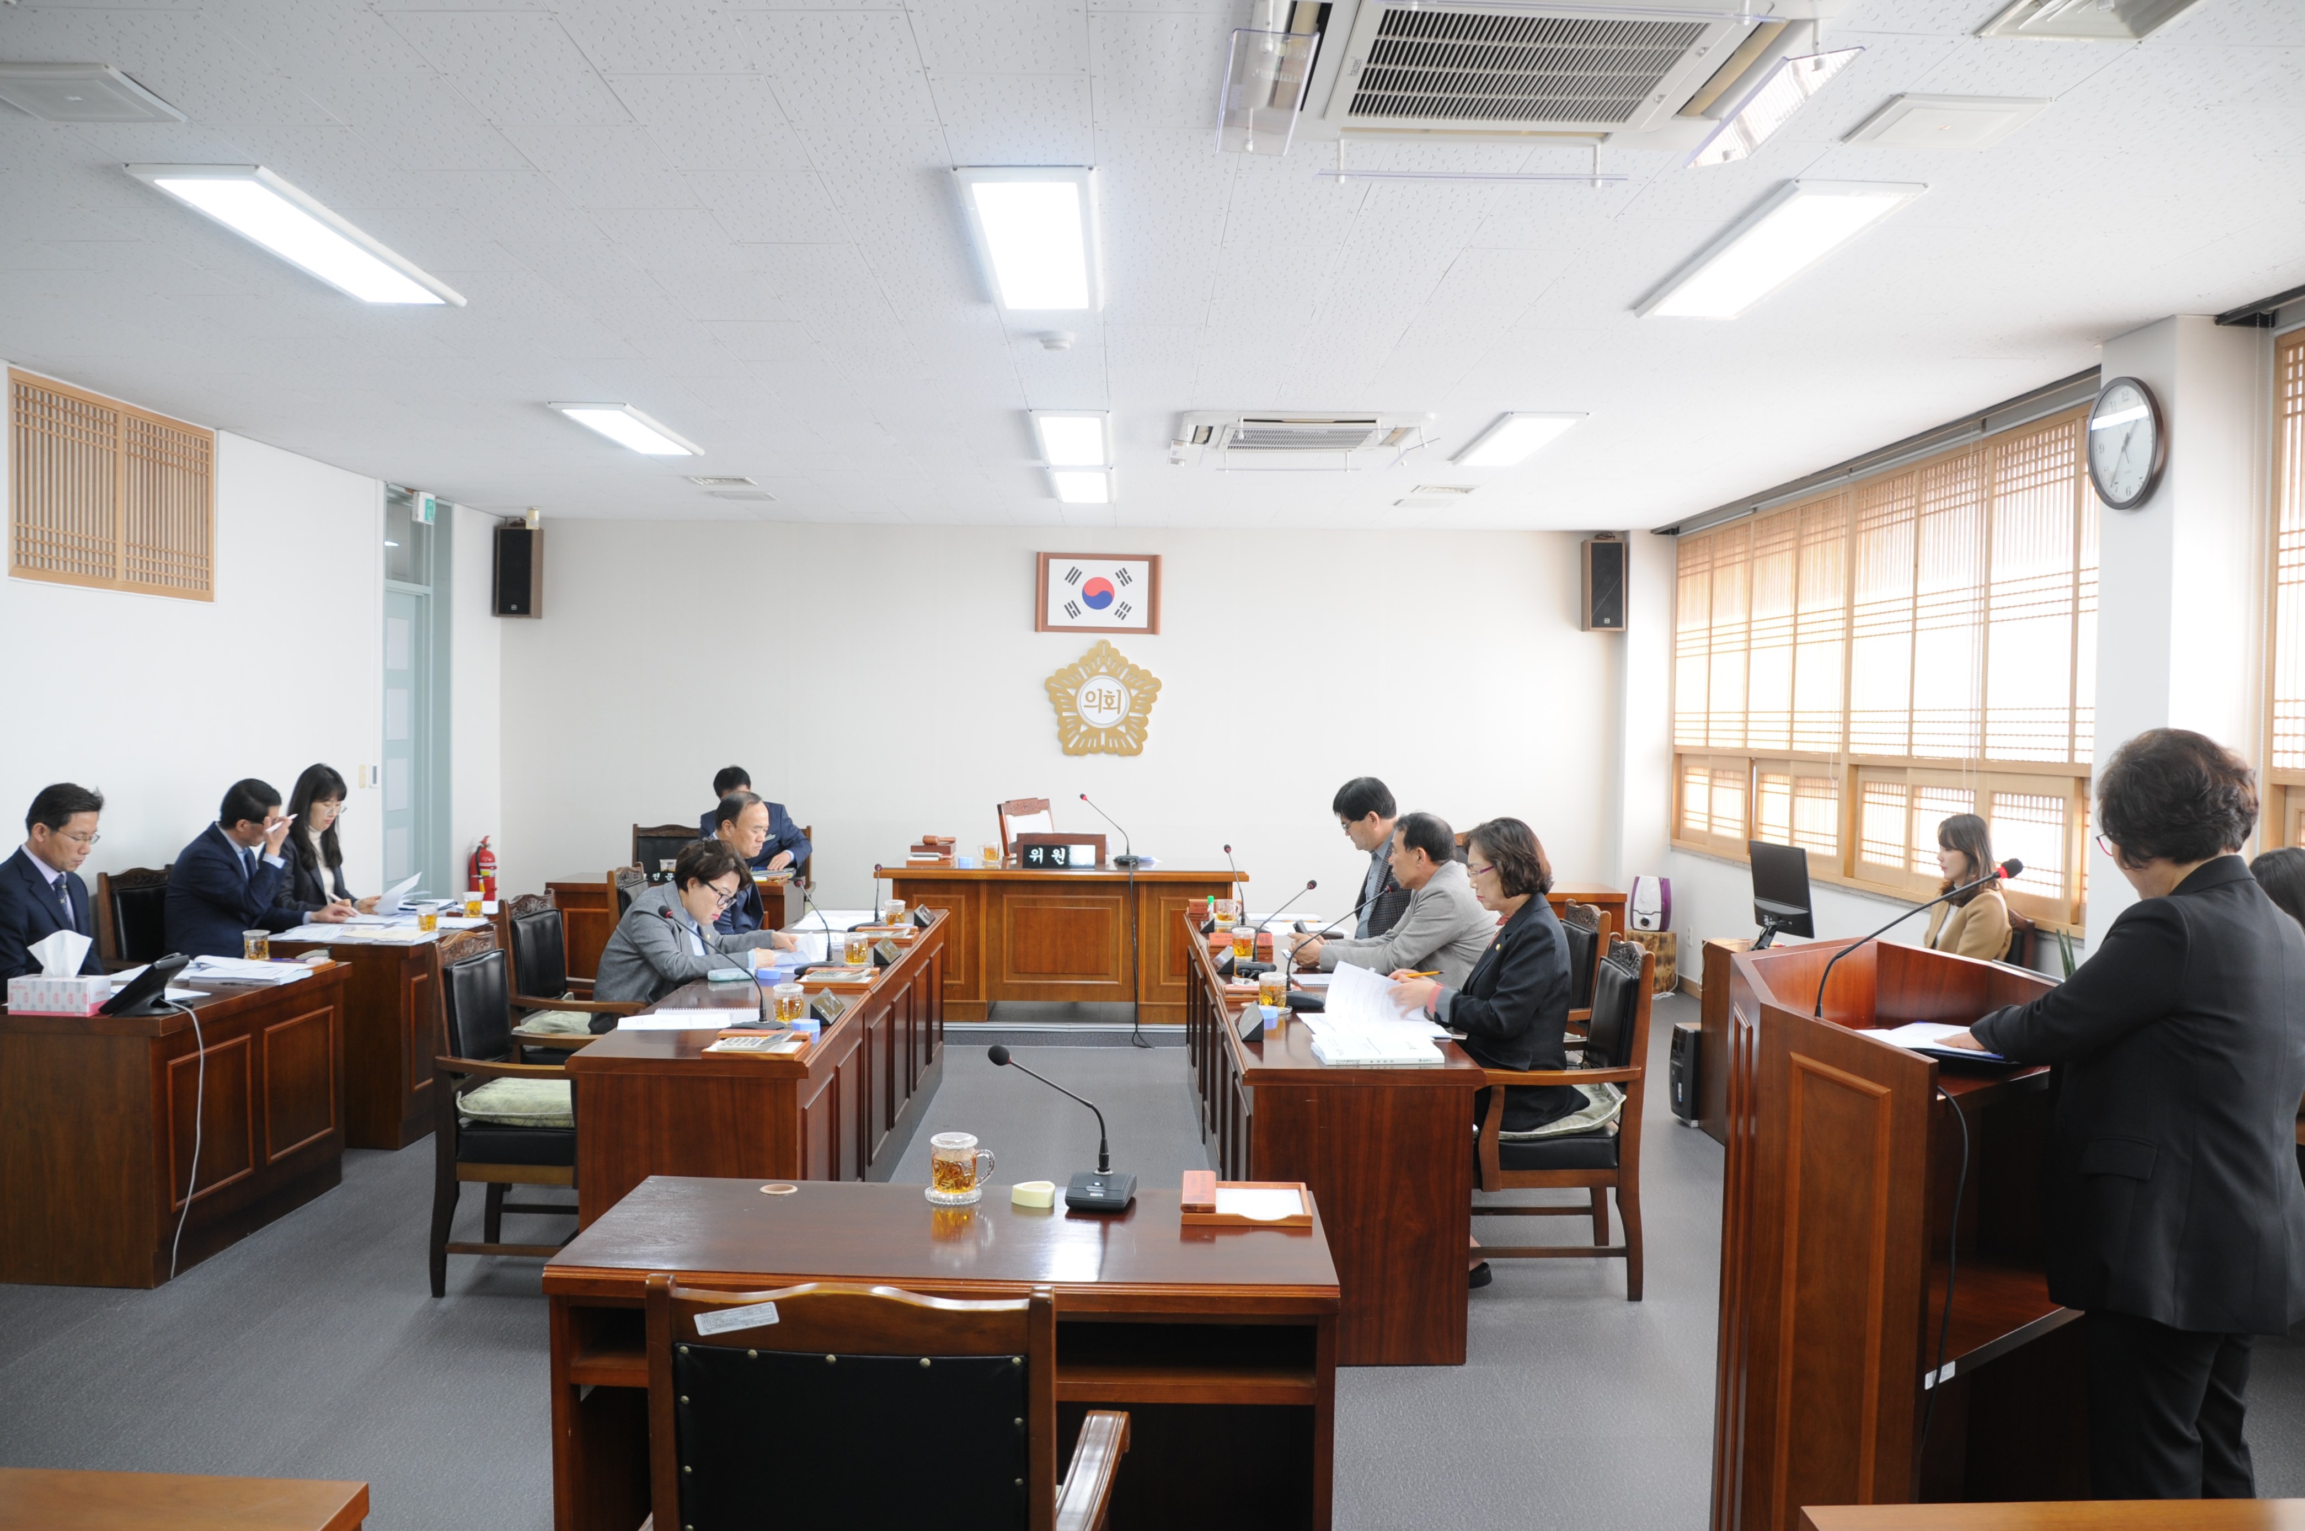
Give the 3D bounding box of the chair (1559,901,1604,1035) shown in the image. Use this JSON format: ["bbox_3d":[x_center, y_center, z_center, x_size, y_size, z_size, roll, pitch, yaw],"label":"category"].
[{"bbox_3d":[1.198,0.949,5.934,0.600,0.955,0.560,1,1,-1],"label":"chair"}]

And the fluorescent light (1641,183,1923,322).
[{"bbox_3d":[1.597,-1.314,4.539,0.320,0.056,1.190,1,1,-1],"label":"fluorescent light"}]

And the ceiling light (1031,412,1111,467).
[{"bbox_3d":[-0.337,-1.393,7.491,0.320,0.056,1.200,1,1,-1],"label":"ceiling light"}]

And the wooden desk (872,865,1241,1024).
[{"bbox_3d":[-0.452,0.891,8.823,1.830,0.745,0.740,1,1,-1],"label":"wooden desk"}]

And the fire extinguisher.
[{"bbox_3d":[-3.915,0.665,10.089,0.165,0.500,0.150,0,1,-25],"label":"fire extinguisher"}]

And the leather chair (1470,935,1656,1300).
[{"bbox_3d":[1.052,0.971,4.952,0.600,0.955,0.560,1,1,3],"label":"leather chair"}]

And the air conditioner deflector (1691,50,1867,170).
[{"bbox_3d":[1.152,-1.219,3.224,0.135,0.040,0.560,1,1,-1],"label":"air conditioner deflector"}]

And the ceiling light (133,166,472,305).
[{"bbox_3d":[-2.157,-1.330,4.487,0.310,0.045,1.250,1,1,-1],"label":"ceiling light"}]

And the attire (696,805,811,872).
[{"bbox_3d":[-2.120,0.498,9.135,0.570,0.590,0.460,1,1,-4],"label":"attire"}]

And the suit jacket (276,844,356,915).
[{"bbox_3d":[-3.502,0.579,7.107,0.430,0.540,0.430,1,1,14],"label":"suit jacket"}]

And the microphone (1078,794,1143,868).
[{"bbox_3d":[-0.186,0.319,8.549,0.273,0.341,0.307,0,2,-28],"label":"microphone"}]

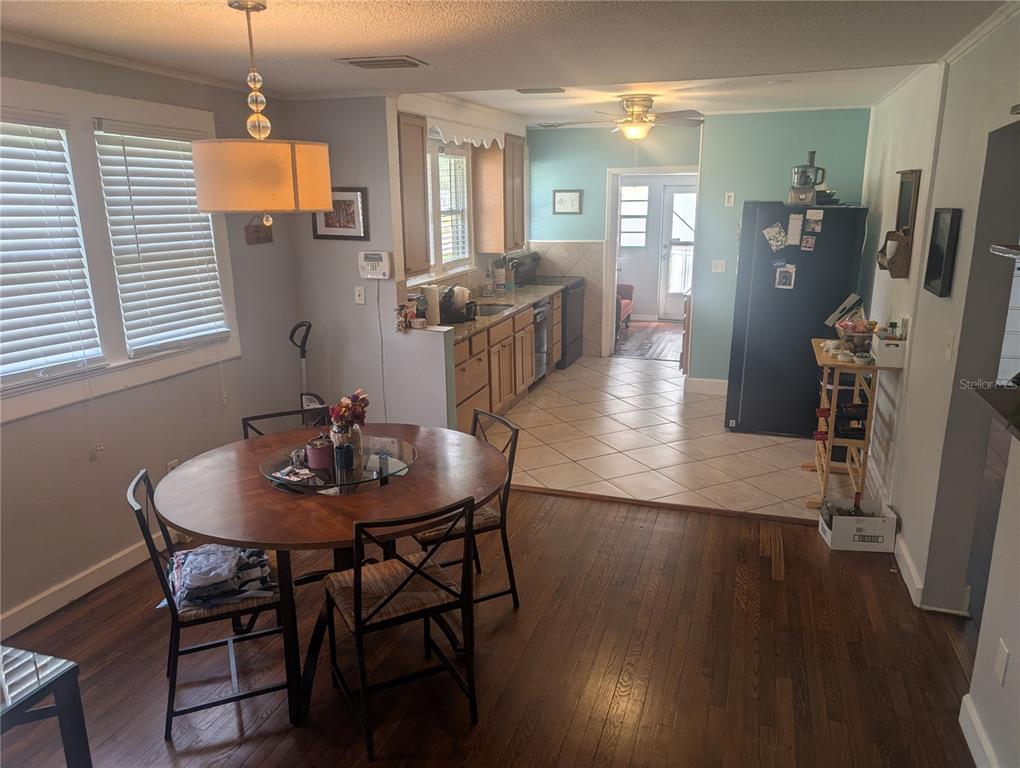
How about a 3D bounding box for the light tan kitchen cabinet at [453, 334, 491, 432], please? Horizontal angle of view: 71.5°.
[{"bbox_3d":[-0.503,0.068,5.038,0.560,0.850,0.640,4,15,18],"label":"light tan kitchen cabinet"}]

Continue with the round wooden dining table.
[{"bbox_3d":[-0.657,0.717,2.928,1.320,0.757,1.320,-1,14,0],"label":"round wooden dining table"}]

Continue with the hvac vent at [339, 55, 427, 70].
[{"bbox_3d":[-0.637,-1.629,3.593,0.365,0.025,0.260,4,15,19],"label":"hvac vent"}]

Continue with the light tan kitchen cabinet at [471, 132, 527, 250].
[{"bbox_3d":[-0.090,-1.790,6.684,0.300,1.050,0.610,4,15,19],"label":"light tan kitchen cabinet"}]

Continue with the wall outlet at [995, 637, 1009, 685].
[{"bbox_3d":[1.512,0.851,2.176,0.010,0.116,0.073,4,15,19],"label":"wall outlet"}]

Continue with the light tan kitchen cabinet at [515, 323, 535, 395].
[{"bbox_3d":[-0.124,-0.240,6.459,0.570,0.540,0.560,4,15,19],"label":"light tan kitchen cabinet"}]

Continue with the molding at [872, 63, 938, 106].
[{"bbox_3d":[2.528,-1.966,4.699,0.060,0.060,1.900,4,15,18],"label":"molding"}]

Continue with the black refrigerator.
[{"bbox_3d":[2.228,-0.557,5.650,0.830,1.740,0.880,4,15,18],"label":"black refrigerator"}]

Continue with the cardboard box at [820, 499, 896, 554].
[{"bbox_3d":[1.865,0.751,3.812,0.310,0.200,0.260,2,15,8],"label":"cardboard box"}]

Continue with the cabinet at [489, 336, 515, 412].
[{"bbox_3d":[-0.305,-0.087,5.626,0.560,0.540,0.590,4,15,18],"label":"cabinet"}]

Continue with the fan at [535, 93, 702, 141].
[{"bbox_3d":[0.830,-1.857,4.941,1.280,0.300,1.280,4,15,18],"label":"fan"}]

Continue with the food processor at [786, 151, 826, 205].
[{"bbox_3d":[2.156,-1.492,5.137,0.230,0.365,0.230,4,15,19],"label":"food processor"}]

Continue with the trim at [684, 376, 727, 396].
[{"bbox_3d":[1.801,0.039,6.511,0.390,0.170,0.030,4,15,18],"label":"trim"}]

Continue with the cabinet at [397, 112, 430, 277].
[{"bbox_3d":[-0.770,-1.277,4.825,0.300,1.030,0.400,4,15,19],"label":"cabinet"}]

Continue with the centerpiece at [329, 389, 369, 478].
[{"bbox_3d":[-0.618,0.167,2.709,0.145,0.300,0.140,4,15,19],"label":"centerpiece"}]

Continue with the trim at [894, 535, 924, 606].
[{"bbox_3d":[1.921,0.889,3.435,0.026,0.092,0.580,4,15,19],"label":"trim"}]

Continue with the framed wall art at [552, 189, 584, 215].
[{"bbox_3d":[0.646,-2.042,7.961,0.345,0.260,0.030,4,15,18],"label":"framed wall art"}]

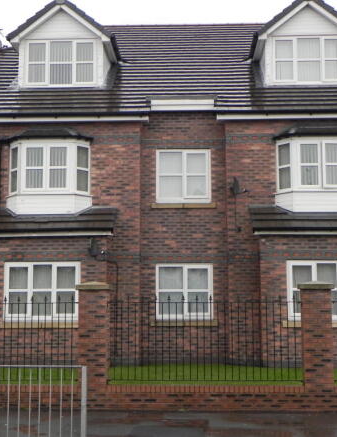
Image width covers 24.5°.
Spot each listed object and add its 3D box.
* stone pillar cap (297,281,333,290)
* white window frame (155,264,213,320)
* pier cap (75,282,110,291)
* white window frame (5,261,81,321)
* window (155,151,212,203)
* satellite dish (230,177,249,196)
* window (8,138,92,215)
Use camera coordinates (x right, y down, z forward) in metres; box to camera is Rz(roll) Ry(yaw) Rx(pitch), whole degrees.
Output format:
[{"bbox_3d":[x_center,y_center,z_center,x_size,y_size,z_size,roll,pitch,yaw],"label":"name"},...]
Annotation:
[{"bbox_3d":[2.328,1.061,12.240,0.515,0.130,0.515,0,-6,2],"label":"stone pillar cap"},{"bbox_3d":[0.370,1.698,17.890,1.325,1.294,0.100,0,-6,2],"label":"white window frame"},{"bbox_3d":[-1.172,1.078,12.393,0.530,0.129,0.530,0,-6,2],"label":"pier cap"},{"bbox_3d":[-2.710,1.565,16.657,1.636,1.259,0.100,0,-6,2],"label":"white window frame"},{"bbox_3d":[0.348,-0.985,18.063,1.304,1.253,0.100,0,-6,2],"label":"window"},{"bbox_3d":[1.600,-0.718,17.218,0.360,0.440,0.430,-3,-7,27],"label":"satellite dish"},{"bbox_3d":[-2.729,-0.919,17.526,1.977,1.713,0.420,0,-6,2],"label":"window"}]

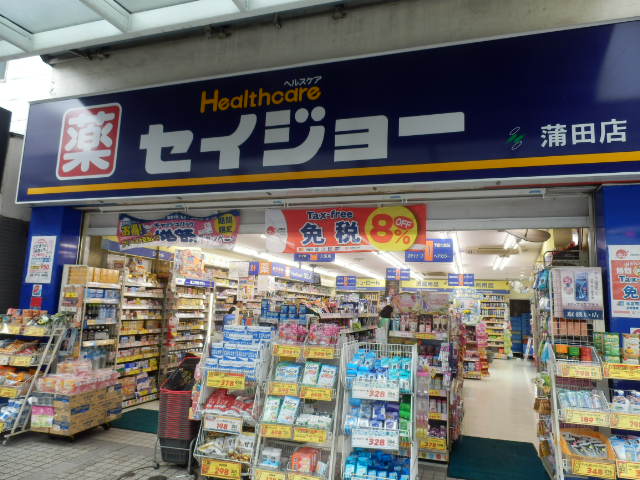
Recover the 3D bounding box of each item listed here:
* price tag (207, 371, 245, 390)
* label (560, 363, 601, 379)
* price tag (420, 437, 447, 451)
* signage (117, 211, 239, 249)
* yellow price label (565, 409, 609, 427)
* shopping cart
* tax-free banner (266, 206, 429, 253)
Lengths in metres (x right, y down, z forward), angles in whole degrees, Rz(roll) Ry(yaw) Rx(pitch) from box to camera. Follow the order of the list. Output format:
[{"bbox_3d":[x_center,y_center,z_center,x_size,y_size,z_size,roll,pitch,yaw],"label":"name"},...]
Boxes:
[{"bbox_3d":[-0.699,1.052,3.313,0.315,0.110,0.010,-1,-8,18],"label":"price tag"},{"bbox_3d":[1.864,0.943,3.158,0.252,0.076,0.010,-1,-8,18],"label":"label"},{"bbox_3d":[1.086,1.961,4.246,0.235,0.097,0.010,-1,-8,18],"label":"price tag"},{"bbox_3d":[-1.656,-0.105,5.088,1.608,0.443,0.030,-1,-8,18],"label":"signage"},{"bbox_3d":[1.827,1.220,3.023,0.262,0.084,0.010,-1,-8,18],"label":"yellow price label"},{"bbox_3d":[-1.181,1.560,4.080,0.370,0.930,0.500,-1,-8,18],"label":"shopping cart"},{"bbox_3d":[0.216,-0.103,4.465,1.672,0.465,0.020,-1,-8,18],"label":"tax-free banner"}]

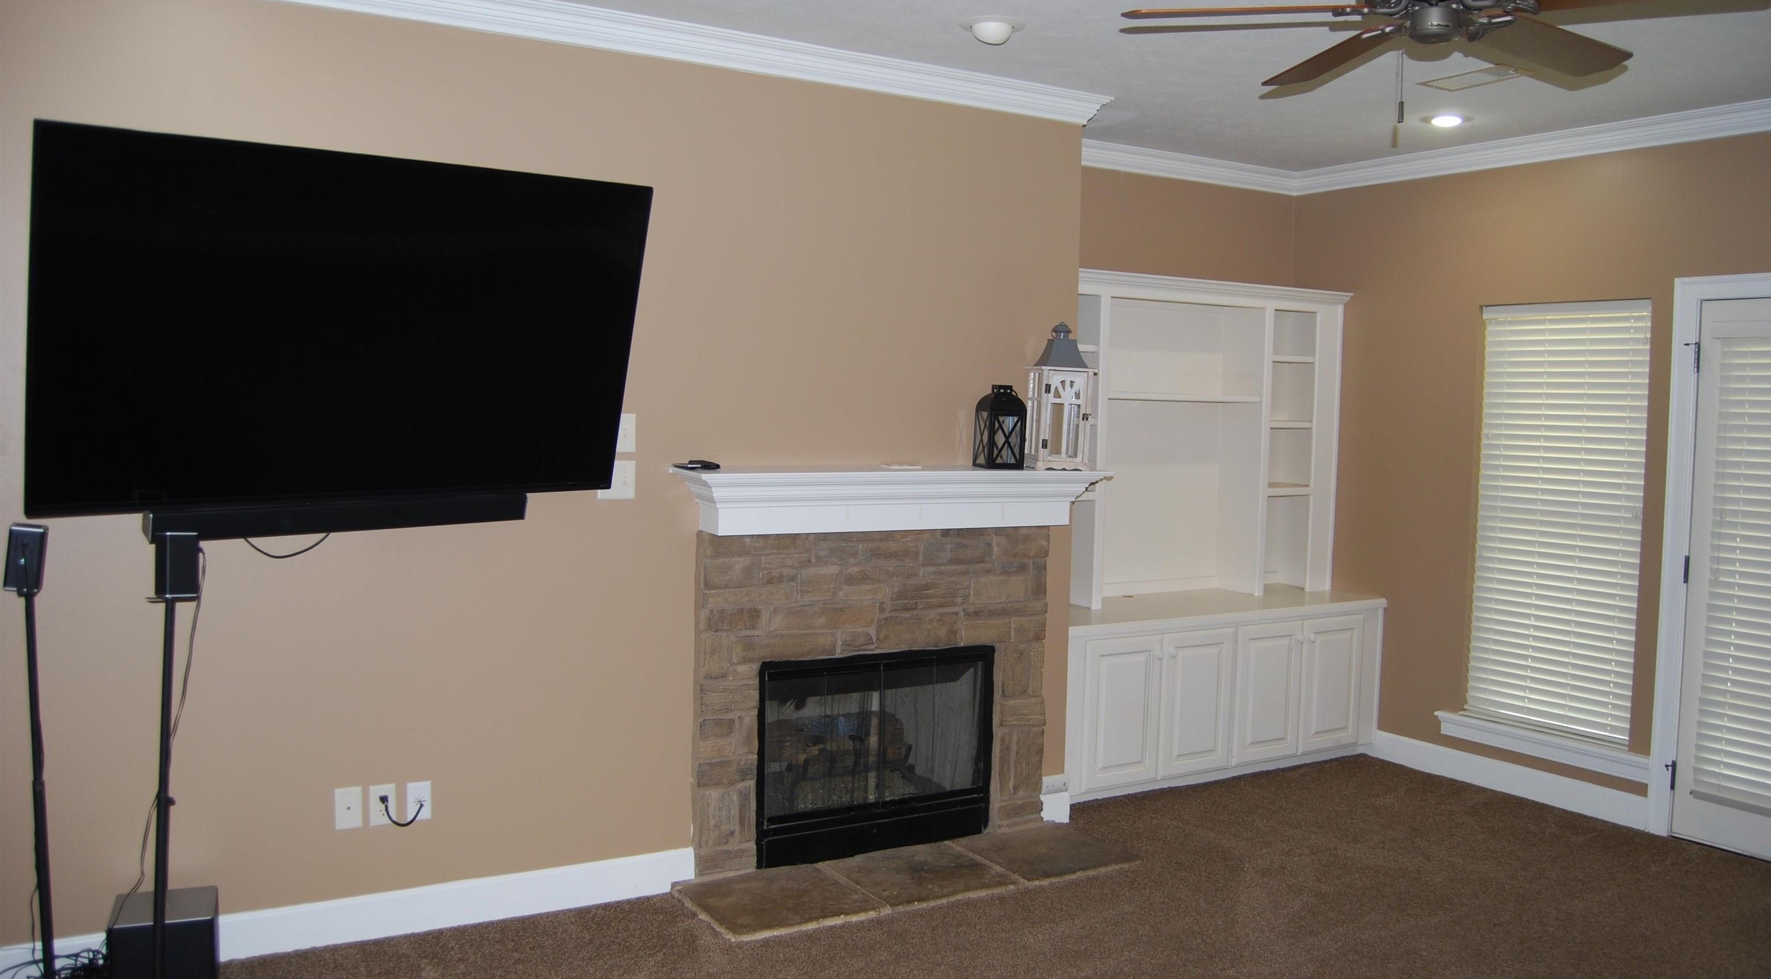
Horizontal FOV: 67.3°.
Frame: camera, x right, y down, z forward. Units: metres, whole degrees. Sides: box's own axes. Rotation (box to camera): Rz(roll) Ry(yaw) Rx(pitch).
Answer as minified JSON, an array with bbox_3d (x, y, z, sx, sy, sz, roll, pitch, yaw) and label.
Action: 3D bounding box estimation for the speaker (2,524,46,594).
[{"bbox_3d":[-2.087,0.170,3.227,0.072,0.152,0.070,7,0,-21],"label":"speaker"}]

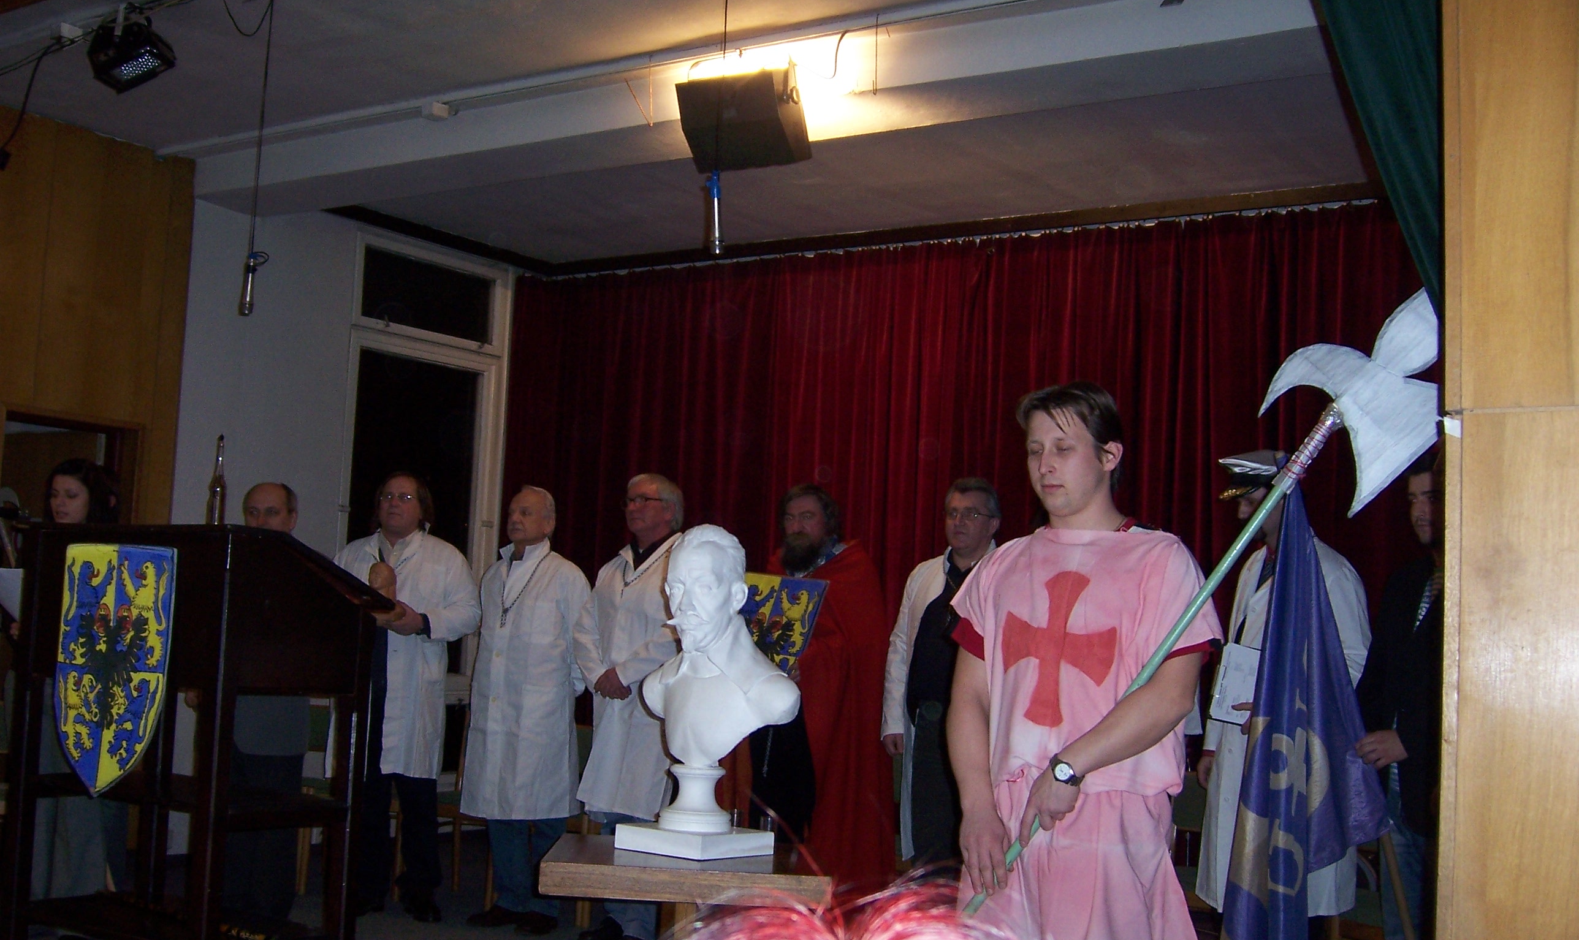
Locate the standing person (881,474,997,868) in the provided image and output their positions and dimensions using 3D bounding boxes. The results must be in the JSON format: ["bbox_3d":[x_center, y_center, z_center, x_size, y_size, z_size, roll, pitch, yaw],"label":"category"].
[{"bbox_3d":[0.574,0.910,5.416,0.580,1.760,0.380,0,-5,32],"label":"standing person"}]

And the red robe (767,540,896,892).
[{"bbox_3d":[0.064,0.968,5.715,0.620,1.420,0.420,0,-5,32],"label":"red robe"}]

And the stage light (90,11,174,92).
[{"bbox_3d":[-2.064,-1.310,5.150,0.260,0.160,0.190,5,-42,-31],"label":"stage light"}]

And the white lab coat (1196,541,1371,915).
[{"bbox_3d":[1.540,0.799,5.120,0.400,1.150,0.540,6,-6,-40],"label":"white lab coat"}]

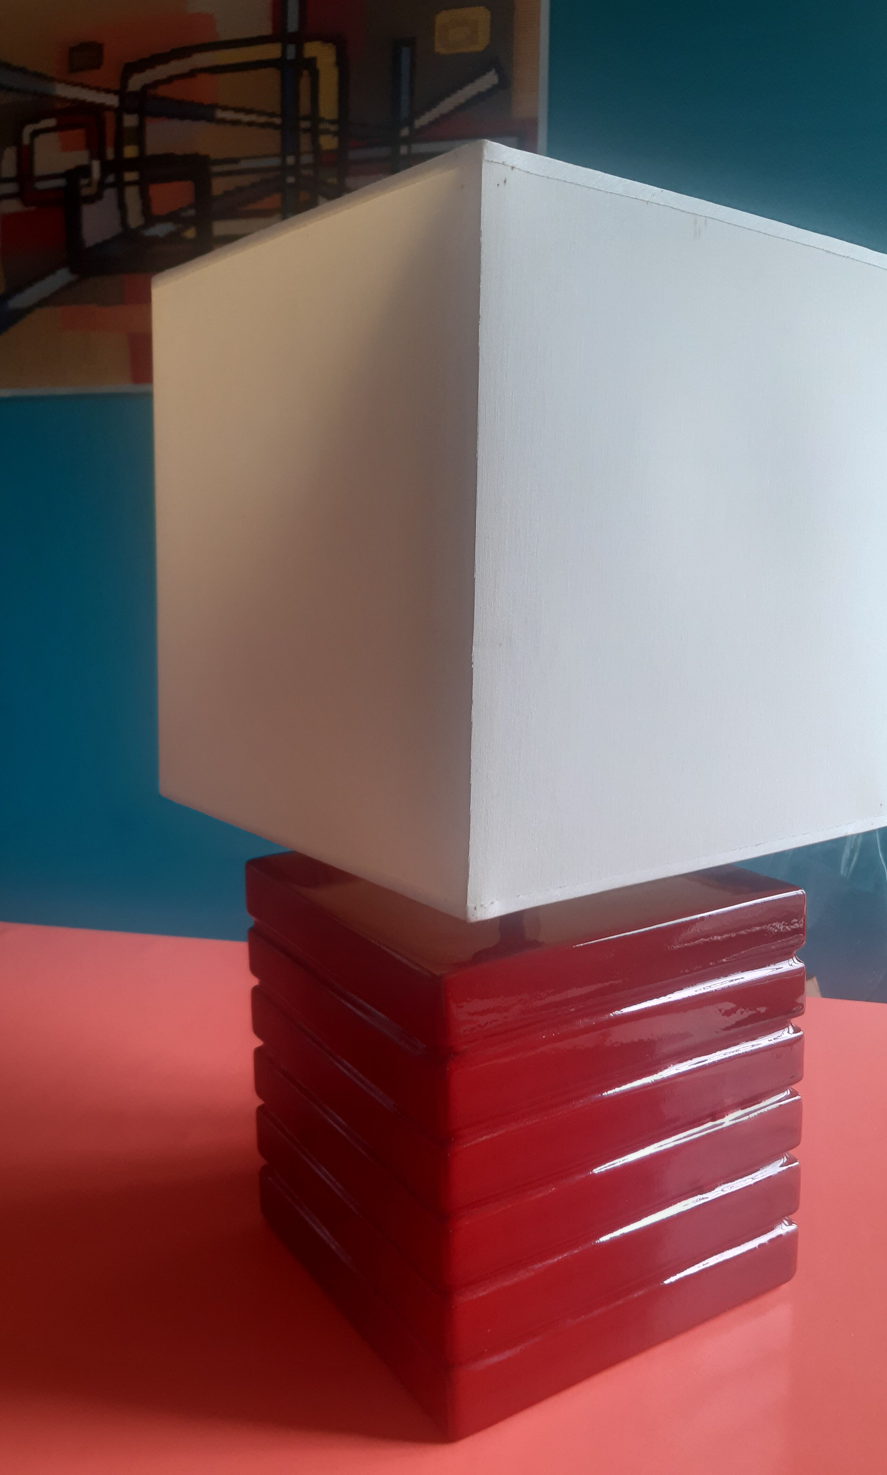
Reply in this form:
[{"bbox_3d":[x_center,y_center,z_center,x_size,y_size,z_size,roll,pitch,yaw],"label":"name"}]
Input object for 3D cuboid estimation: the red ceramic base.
[{"bbox_3d":[0.032,0.154,0.525,0.187,0.185,0.187,-6,10,-31],"label":"red ceramic base"}]

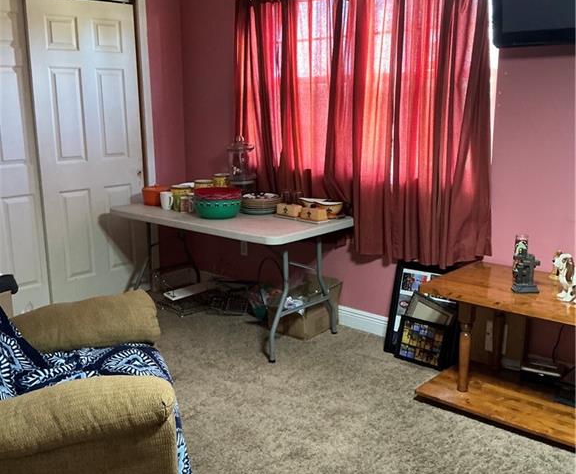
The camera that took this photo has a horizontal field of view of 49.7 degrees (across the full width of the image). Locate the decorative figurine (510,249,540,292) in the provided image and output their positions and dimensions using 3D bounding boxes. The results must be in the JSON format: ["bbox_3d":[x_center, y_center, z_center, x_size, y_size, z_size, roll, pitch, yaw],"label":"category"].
[{"bbox_3d":[1.102,0.156,2.881,0.113,0.197,0.078,0,13,3],"label":"decorative figurine"}]

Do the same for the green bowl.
[{"bbox_3d":[-0.423,-0.183,3.764,0.278,0.128,0.278,-1,13,0],"label":"green bowl"}]

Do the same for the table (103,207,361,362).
[{"bbox_3d":[-0.391,0.197,4.036,1.510,0.737,0.765,11,18,41],"label":"table"}]

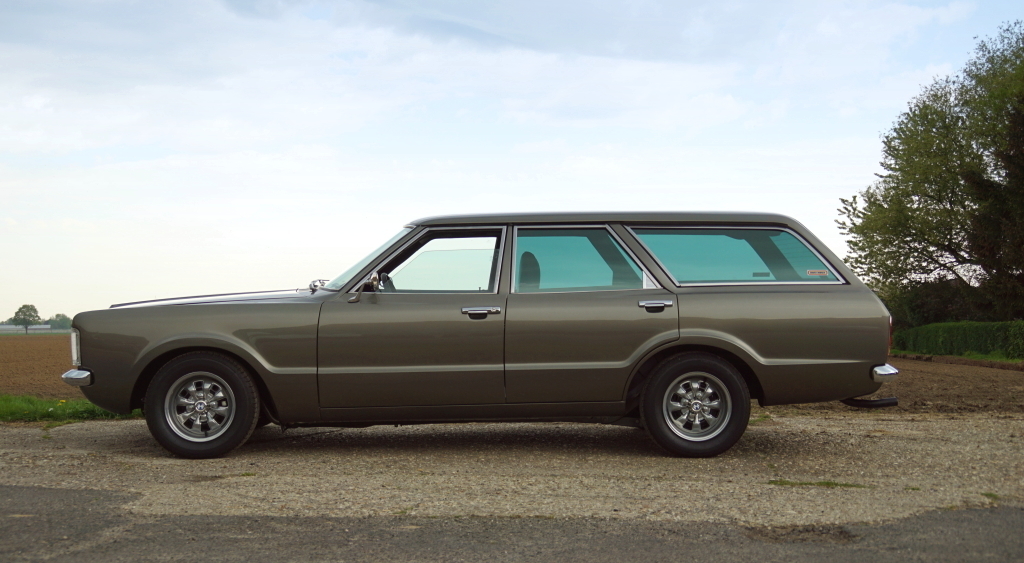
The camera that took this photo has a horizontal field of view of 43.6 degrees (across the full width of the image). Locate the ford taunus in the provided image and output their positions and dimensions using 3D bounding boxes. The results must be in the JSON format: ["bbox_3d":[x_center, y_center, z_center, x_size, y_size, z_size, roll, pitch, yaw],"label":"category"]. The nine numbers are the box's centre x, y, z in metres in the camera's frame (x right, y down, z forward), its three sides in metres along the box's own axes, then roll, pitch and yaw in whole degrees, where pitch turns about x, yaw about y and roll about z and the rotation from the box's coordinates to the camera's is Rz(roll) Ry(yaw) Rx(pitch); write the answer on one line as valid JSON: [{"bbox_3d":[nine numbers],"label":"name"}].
[{"bbox_3d":[-0.169,0.245,7.438,4.380,1.340,1.700,0,0,-2],"label":"ford taunus"}]

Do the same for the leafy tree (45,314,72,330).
[{"bbox_3d":[-155.191,14.264,440.000,9.200,6.200,8.500,0,-2,0],"label":"leafy tree"}]

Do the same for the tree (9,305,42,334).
[{"bbox_3d":[-121.615,9.499,320.000,8.400,7.500,8.200,0,-2,0],"label":"tree"}]

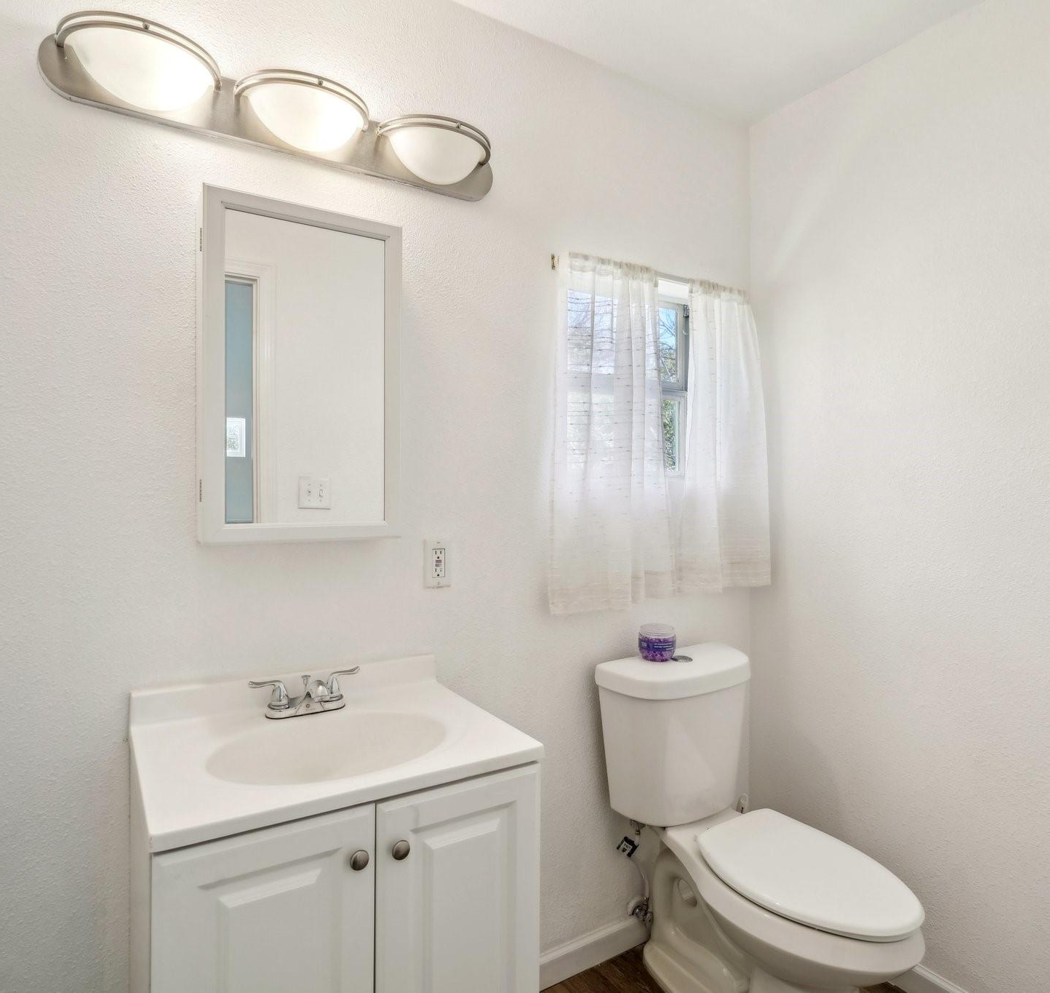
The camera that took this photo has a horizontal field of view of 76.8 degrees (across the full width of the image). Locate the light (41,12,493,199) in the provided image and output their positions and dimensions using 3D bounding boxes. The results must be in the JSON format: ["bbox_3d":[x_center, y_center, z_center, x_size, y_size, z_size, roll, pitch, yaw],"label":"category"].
[{"bbox_3d":[-0.436,-0.765,1.344,0.908,0.142,0.156,0,0,-31],"label":"light"}]

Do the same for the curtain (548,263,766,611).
[{"bbox_3d":[0.413,-0.173,1.894,0.790,0.930,0.080,0,0,-31],"label":"curtain"}]

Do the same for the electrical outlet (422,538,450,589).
[{"bbox_3d":[-0.207,0.159,1.565,0.071,0.116,0.009,0,0,-31],"label":"electrical outlet"}]

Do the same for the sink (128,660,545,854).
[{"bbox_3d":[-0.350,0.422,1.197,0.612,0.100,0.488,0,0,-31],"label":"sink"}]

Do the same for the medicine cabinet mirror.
[{"bbox_3d":[-0.455,-0.243,1.352,0.382,0.660,0.117,0,0,-31],"label":"medicine cabinet mirror"}]

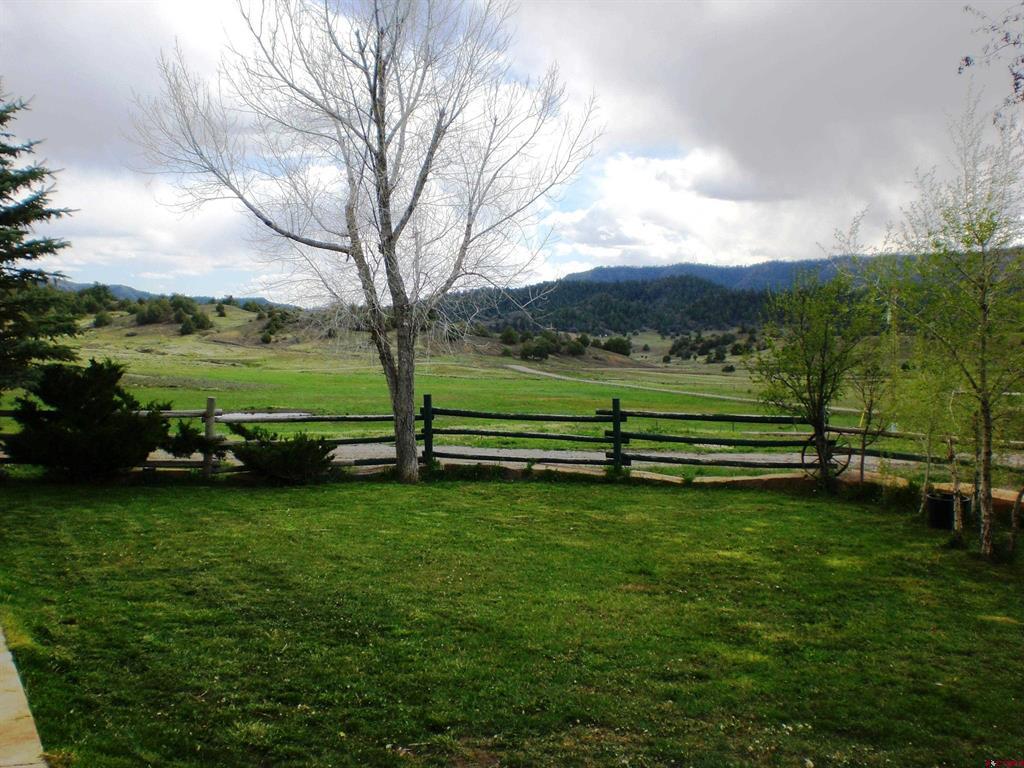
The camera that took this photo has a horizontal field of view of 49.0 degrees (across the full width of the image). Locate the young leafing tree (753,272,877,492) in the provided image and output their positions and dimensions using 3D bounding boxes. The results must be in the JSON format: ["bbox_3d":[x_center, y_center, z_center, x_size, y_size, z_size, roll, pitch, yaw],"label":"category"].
[{"bbox_3d":[3.983,-0.020,14.800,1.630,2.900,1.600,0,1,0],"label":"young leafing tree"}]

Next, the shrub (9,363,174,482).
[{"bbox_3d":[-5.713,0.494,15.200,2.220,1.600,1.900,0,1,0],"label":"shrub"}]

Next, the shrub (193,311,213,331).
[{"bbox_3d":[-49.560,-10.168,180.000,3.200,3.200,3.100,0,1,0],"label":"shrub"}]

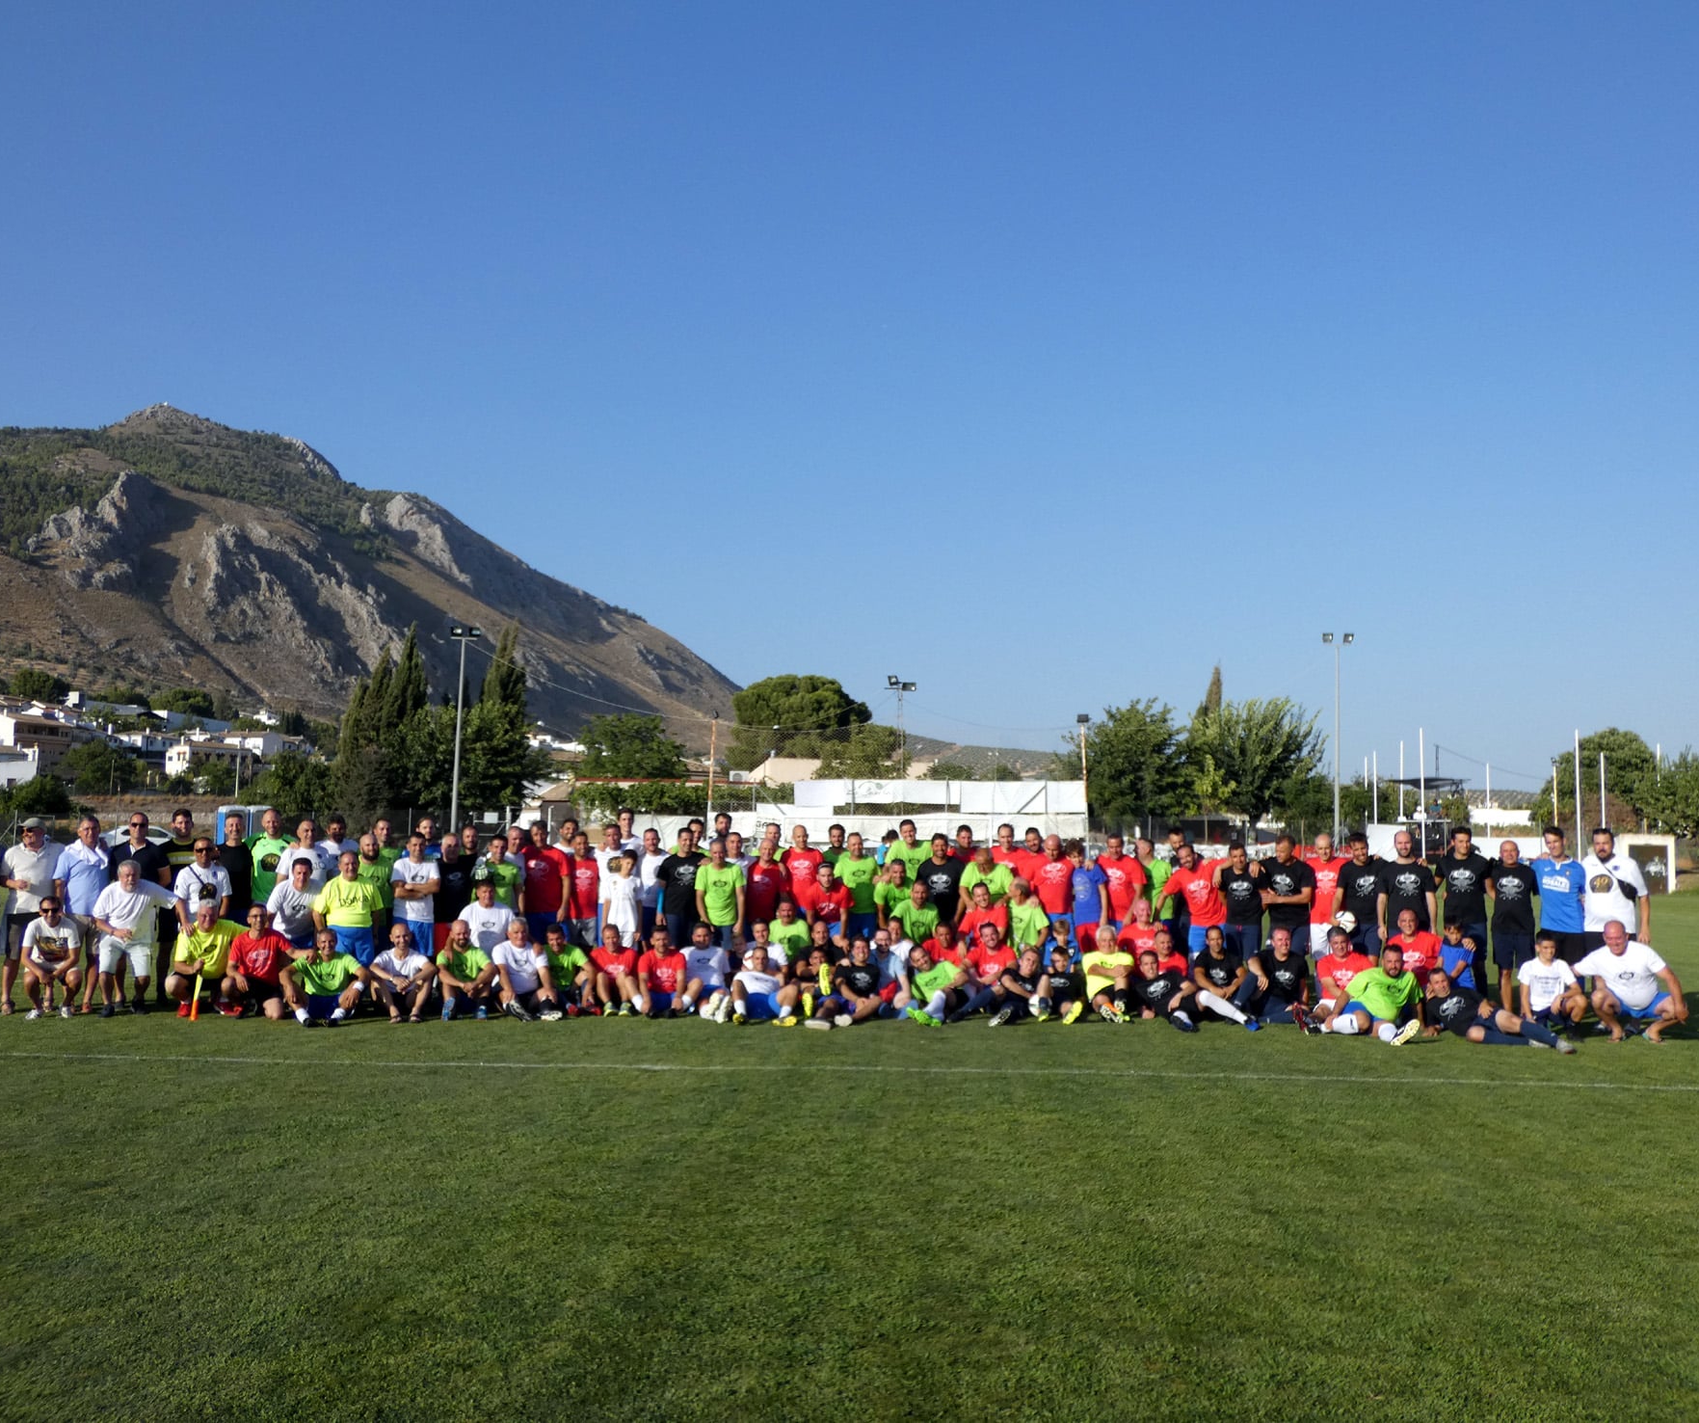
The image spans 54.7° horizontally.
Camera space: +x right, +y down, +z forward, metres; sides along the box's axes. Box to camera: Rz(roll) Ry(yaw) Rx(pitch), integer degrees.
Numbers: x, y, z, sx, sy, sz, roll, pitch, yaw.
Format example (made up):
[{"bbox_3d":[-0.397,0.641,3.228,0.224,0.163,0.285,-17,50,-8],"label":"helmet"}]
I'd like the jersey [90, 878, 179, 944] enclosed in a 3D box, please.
[{"bbox_3d":[-6.178,1.727,14.200,0.740,0.560,0.420,2,-5,-20],"label":"jersey"}]

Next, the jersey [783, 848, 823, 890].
[{"bbox_3d":[-0.467,1.714,16.716,0.460,0.640,0.290,1,-5,-2],"label":"jersey"}]

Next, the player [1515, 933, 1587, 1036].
[{"bbox_3d":[6.227,2.417,14.600,0.640,0.930,0.600,0,-4,12],"label":"player"}]

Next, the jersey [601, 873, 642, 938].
[{"bbox_3d":[-2.229,1.881,16.000,0.420,0.620,0.250,1,-4,-3],"label":"jersey"}]

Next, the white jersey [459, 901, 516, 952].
[{"bbox_3d":[-3.417,2.081,15.500,0.530,0.580,0.340,2,-4,-10],"label":"white jersey"}]

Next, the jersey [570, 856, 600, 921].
[{"bbox_3d":[-2.534,1.690,15.700,0.420,0.630,0.280,1,-4,-7],"label":"jersey"}]

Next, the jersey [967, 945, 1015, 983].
[{"bbox_3d":[1.306,2.358,15.010,0.470,0.480,0.310,0,-5,4],"label":"jersey"}]

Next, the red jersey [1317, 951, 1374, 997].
[{"bbox_3d":[4.501,2.403,14.900,0.520,0.500,0.340,0,-5,7],"label":"red jersey"}]

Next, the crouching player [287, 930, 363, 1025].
[{"bbox_3d":[-4.482,2.280,14.100,0.660,0.790,0.750,2,-5,-16],"label":"crouching player"}]

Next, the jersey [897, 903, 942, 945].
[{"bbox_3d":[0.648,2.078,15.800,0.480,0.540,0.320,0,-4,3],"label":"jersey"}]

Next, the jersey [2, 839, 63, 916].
[{"bbox_3d":[-7.148,1.460,14.400,0.510,0.660,0.300,3,-5,-22],"label":"jersey"}]

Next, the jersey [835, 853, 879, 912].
[{"bbox_3d":[0.076,1.766,16.900,0.480,0.630,0.280,1,-4,0],"label":"jersey"}]

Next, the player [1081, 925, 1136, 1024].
[{"bbox_3d":[2.429,2.441,15.350,0.540,0.880,0.800,0,-4,7],"label":"player"}]

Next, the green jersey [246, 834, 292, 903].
[{"bbox_3d":[-5.556,1.516,15.800,0.520,0.690,0.300,2,-5,-17],"label":"green jersey"}]

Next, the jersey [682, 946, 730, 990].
[{"bbox_3d":[-1.292,2.291,14.700,0.450,0.420,0.330,1,-5,-3],"label":"jersey"}]

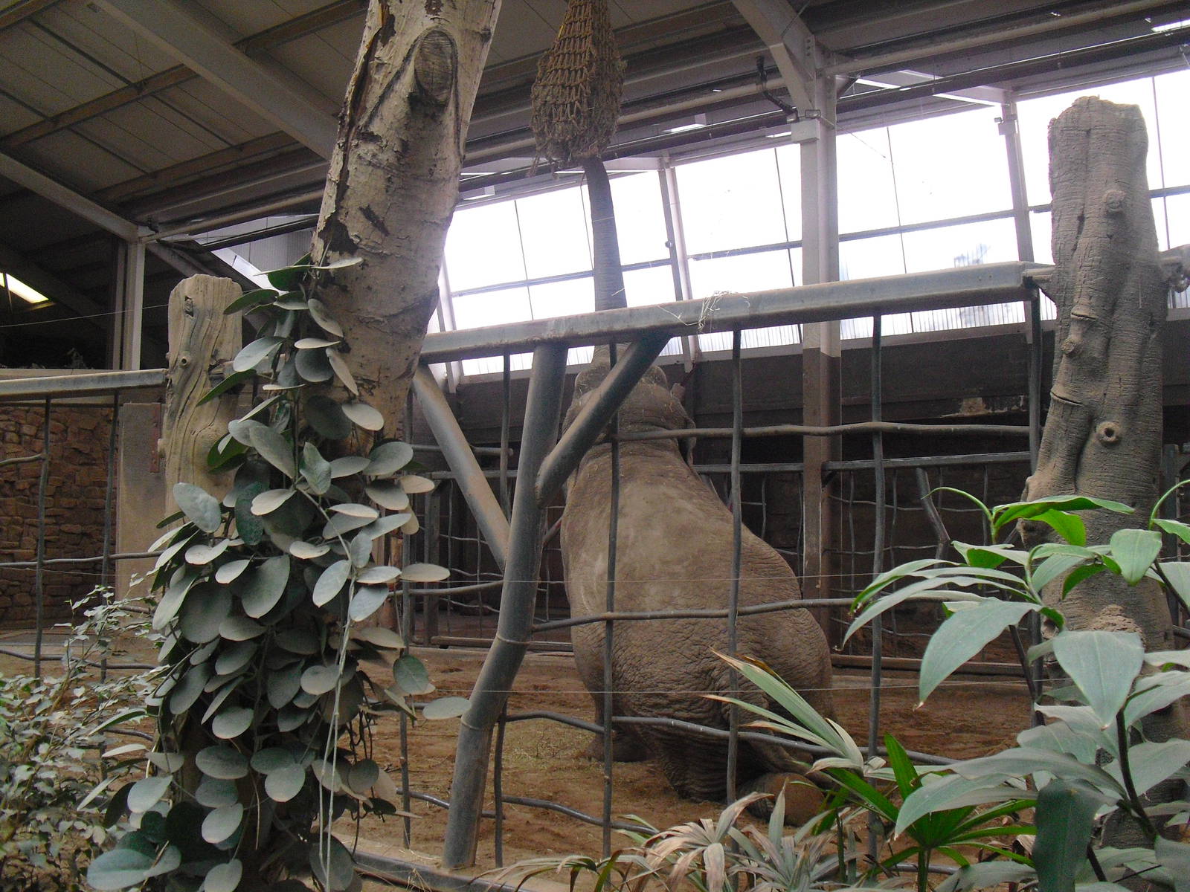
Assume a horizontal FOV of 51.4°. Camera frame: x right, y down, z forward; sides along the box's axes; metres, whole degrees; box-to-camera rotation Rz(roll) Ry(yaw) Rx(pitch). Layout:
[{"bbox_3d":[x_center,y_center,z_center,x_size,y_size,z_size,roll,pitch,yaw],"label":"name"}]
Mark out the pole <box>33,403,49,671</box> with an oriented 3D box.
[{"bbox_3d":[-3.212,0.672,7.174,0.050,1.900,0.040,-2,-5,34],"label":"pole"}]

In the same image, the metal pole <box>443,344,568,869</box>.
[{"bbox_3d":[-0.375,0.678,5.217,0.210,2.230,0.150,10,2,35],"label":"metal pole"}]

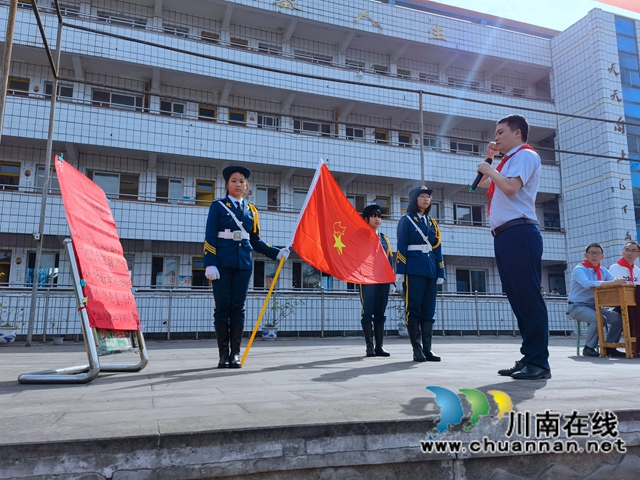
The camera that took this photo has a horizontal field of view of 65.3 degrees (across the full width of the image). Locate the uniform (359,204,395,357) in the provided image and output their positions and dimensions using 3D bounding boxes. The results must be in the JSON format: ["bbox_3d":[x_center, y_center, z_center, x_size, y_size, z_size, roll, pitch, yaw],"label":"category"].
[{"bbox_3d":[0.565,0.397,5.285,0.450,1.600,0.290,4,-10,-25],"label":"uniform"}]

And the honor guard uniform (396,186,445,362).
[{"bbox_3d":[0.925,0.283,4.585,0.460,1.600,0.300,4,-10,-25],"label":"honor guard uniform"}]

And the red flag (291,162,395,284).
[{"bbox_3d":[0.245,-0.149,4.534,1.100,1.020,0.300,6,-11,-33],"label":"red flag"}]

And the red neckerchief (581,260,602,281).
[{"bbox_3d":[2.760,0.315,5.066,0.200,0.220,0.150,7,-12,-37],"label":"red neckerchief"}]

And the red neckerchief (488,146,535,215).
[{"bbox_3d":[1.288,-0.400,3.359,0.300,0.450,0.210,0,-9,-3],"label":"red neckerchief"}]

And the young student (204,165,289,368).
[{"bbox_3d":[-0.605,0.186,4.023,0.660,1.600,0.360,4,-10,-22],"label":"young student"}]

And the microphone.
[{"bbox_3d":[1.072,-0.428,3.313,0.052,0.260,0.052,33,-4,5],"label":"microphone"}]

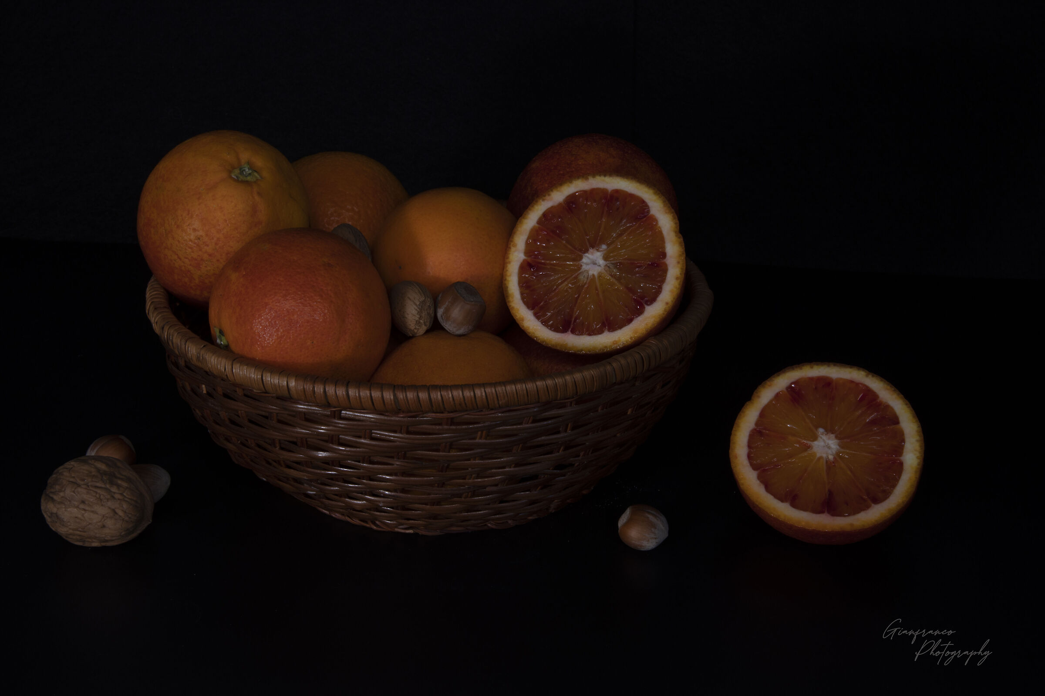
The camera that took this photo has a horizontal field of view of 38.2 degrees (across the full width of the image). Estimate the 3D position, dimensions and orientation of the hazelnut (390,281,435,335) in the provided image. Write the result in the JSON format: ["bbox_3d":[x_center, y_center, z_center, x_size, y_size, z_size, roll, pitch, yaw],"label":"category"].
[{"bbox_3d":[-0.043,-0.015,0.588,0.018,0.021,0.018,0,23,0],"label":"hazelnut"}]

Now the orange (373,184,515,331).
[{"bbox_3d":[-0.029,-0.034,0.629,0.068,0.068,0.068,0,23,0],"label":"orange"}]

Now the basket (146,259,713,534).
[{"bbox_3d":[-0.039,0.008,0.663,0.239,0.089,0.239,1,24,0],"label":"basket"}]

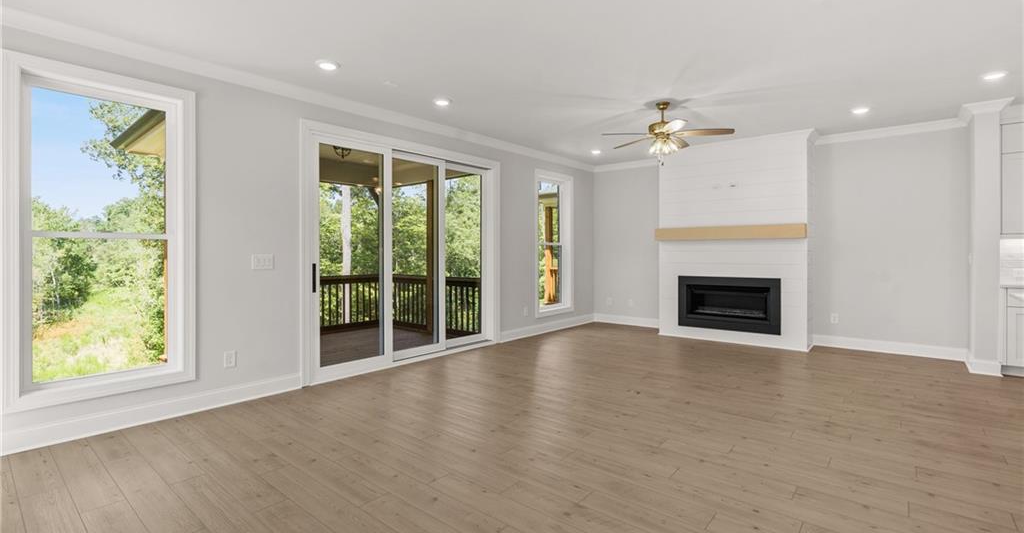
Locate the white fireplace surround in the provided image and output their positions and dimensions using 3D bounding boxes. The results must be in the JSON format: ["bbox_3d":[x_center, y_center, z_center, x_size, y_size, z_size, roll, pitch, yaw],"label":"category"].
[{"bbox_3d":[3.139,-0.329,6.490,1.920,2.740,0.540,1,2,41],"label":"white fireplace surround"}]

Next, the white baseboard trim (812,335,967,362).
[{"bbox_3d":[4.609,0.998,5.640,1.430,0.145,0.018,1,2,41],"label":"white baseboard trim"}]

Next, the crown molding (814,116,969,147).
[{"bbox_3d":[4.583,-1.625,5.611,1.440,0.095,0.090,1,2,41],"label":"crown molding"}]

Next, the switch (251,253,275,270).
[{"bbox_3d":[-2.145,-0.039,3.921,0.012,0.128,0.172,1,2,41],"label":"switch"}]

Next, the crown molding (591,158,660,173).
[{"bbox_3d":[1.947,-1.692,7.692,1.290,0.095,0.090,1,2,41],"label":"crown molding"}]

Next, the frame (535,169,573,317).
[{"bbox_3d":[0.669,-0.356,7.247,0.090,2.230,1.020,1,2,41],"label":"frame"}]

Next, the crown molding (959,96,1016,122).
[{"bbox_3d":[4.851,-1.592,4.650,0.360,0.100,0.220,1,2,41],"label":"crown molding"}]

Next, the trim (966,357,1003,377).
[{"bbox_3d":[4.823,1.030,4.632,0.225,0.145,0.020,1,2,41],"label":"trim"}]

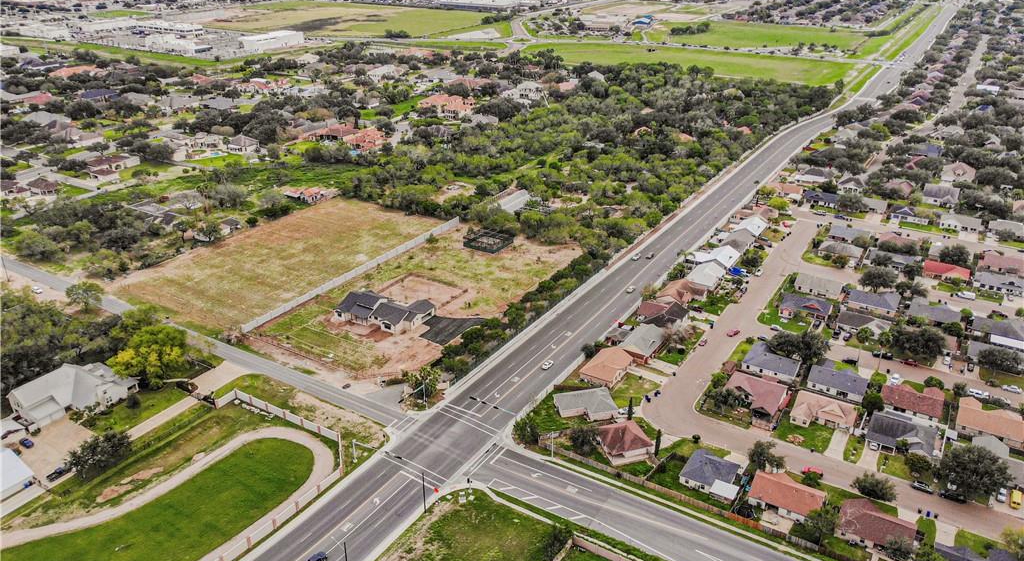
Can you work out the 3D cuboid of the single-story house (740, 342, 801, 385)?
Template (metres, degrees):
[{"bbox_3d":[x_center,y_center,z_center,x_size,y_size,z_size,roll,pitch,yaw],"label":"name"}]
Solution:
[{"bbox_3d":[80.070,24.370,216.770,14.800,4.800,14.200,16,31,29],"label":"single-story house"}]

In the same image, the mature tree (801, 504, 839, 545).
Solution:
[{"bbox_3d":[66.520,54.858,156.322,7.400,8.200,7.400,0,27,0],"label":"mature tree"}]

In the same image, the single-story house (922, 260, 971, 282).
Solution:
[{"bbox_3d":[168.669,-4.083,275.664,14.800,5.000,12.200,14,30,25],"label":"single-story house"}]

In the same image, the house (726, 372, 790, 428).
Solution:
[{"bbox_3d":[69.080,33.051,202.788,15.200,5.200,18.000,16,31,28],"label":"house"}]

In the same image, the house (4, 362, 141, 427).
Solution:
[{"bbox_3d":[-124.620,30.840,201.320,23.000,7.200,25.400,16,31,28],"label":"house"}]

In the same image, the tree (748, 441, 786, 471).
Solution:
[{"bbox_3d":[63.030,43.380,175.750,8.500,7.900,8.300,0,27,0],"label":"tree"}]

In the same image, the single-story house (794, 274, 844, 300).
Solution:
[{"bbox_3d":[114.815,1.362,264.690,15.500,5.000,12.200,14,30,25],"label":"single-story house"}]

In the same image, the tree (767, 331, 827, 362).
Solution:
[{"bbox_3d":[88.410,20.850,219.060,16.800,9.000,11.800,5,27,9],"label":"tree"}]

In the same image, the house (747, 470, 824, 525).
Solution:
[{"bbox_3d":[65.736,50.078,168.204,16.000,5.000,13.000,14,30,25],"label":"house"}]

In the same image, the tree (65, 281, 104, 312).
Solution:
[{"bbox_3d":[-149.360,6.330,246.880,12.300,9.800,12.000,0,27,0],"label":"tree"}]

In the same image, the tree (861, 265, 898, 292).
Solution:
[{"bbox_3d":[135.200,0.281,263.143,12.800,9.400,12.800,0,27,0],"label":"tree"}]

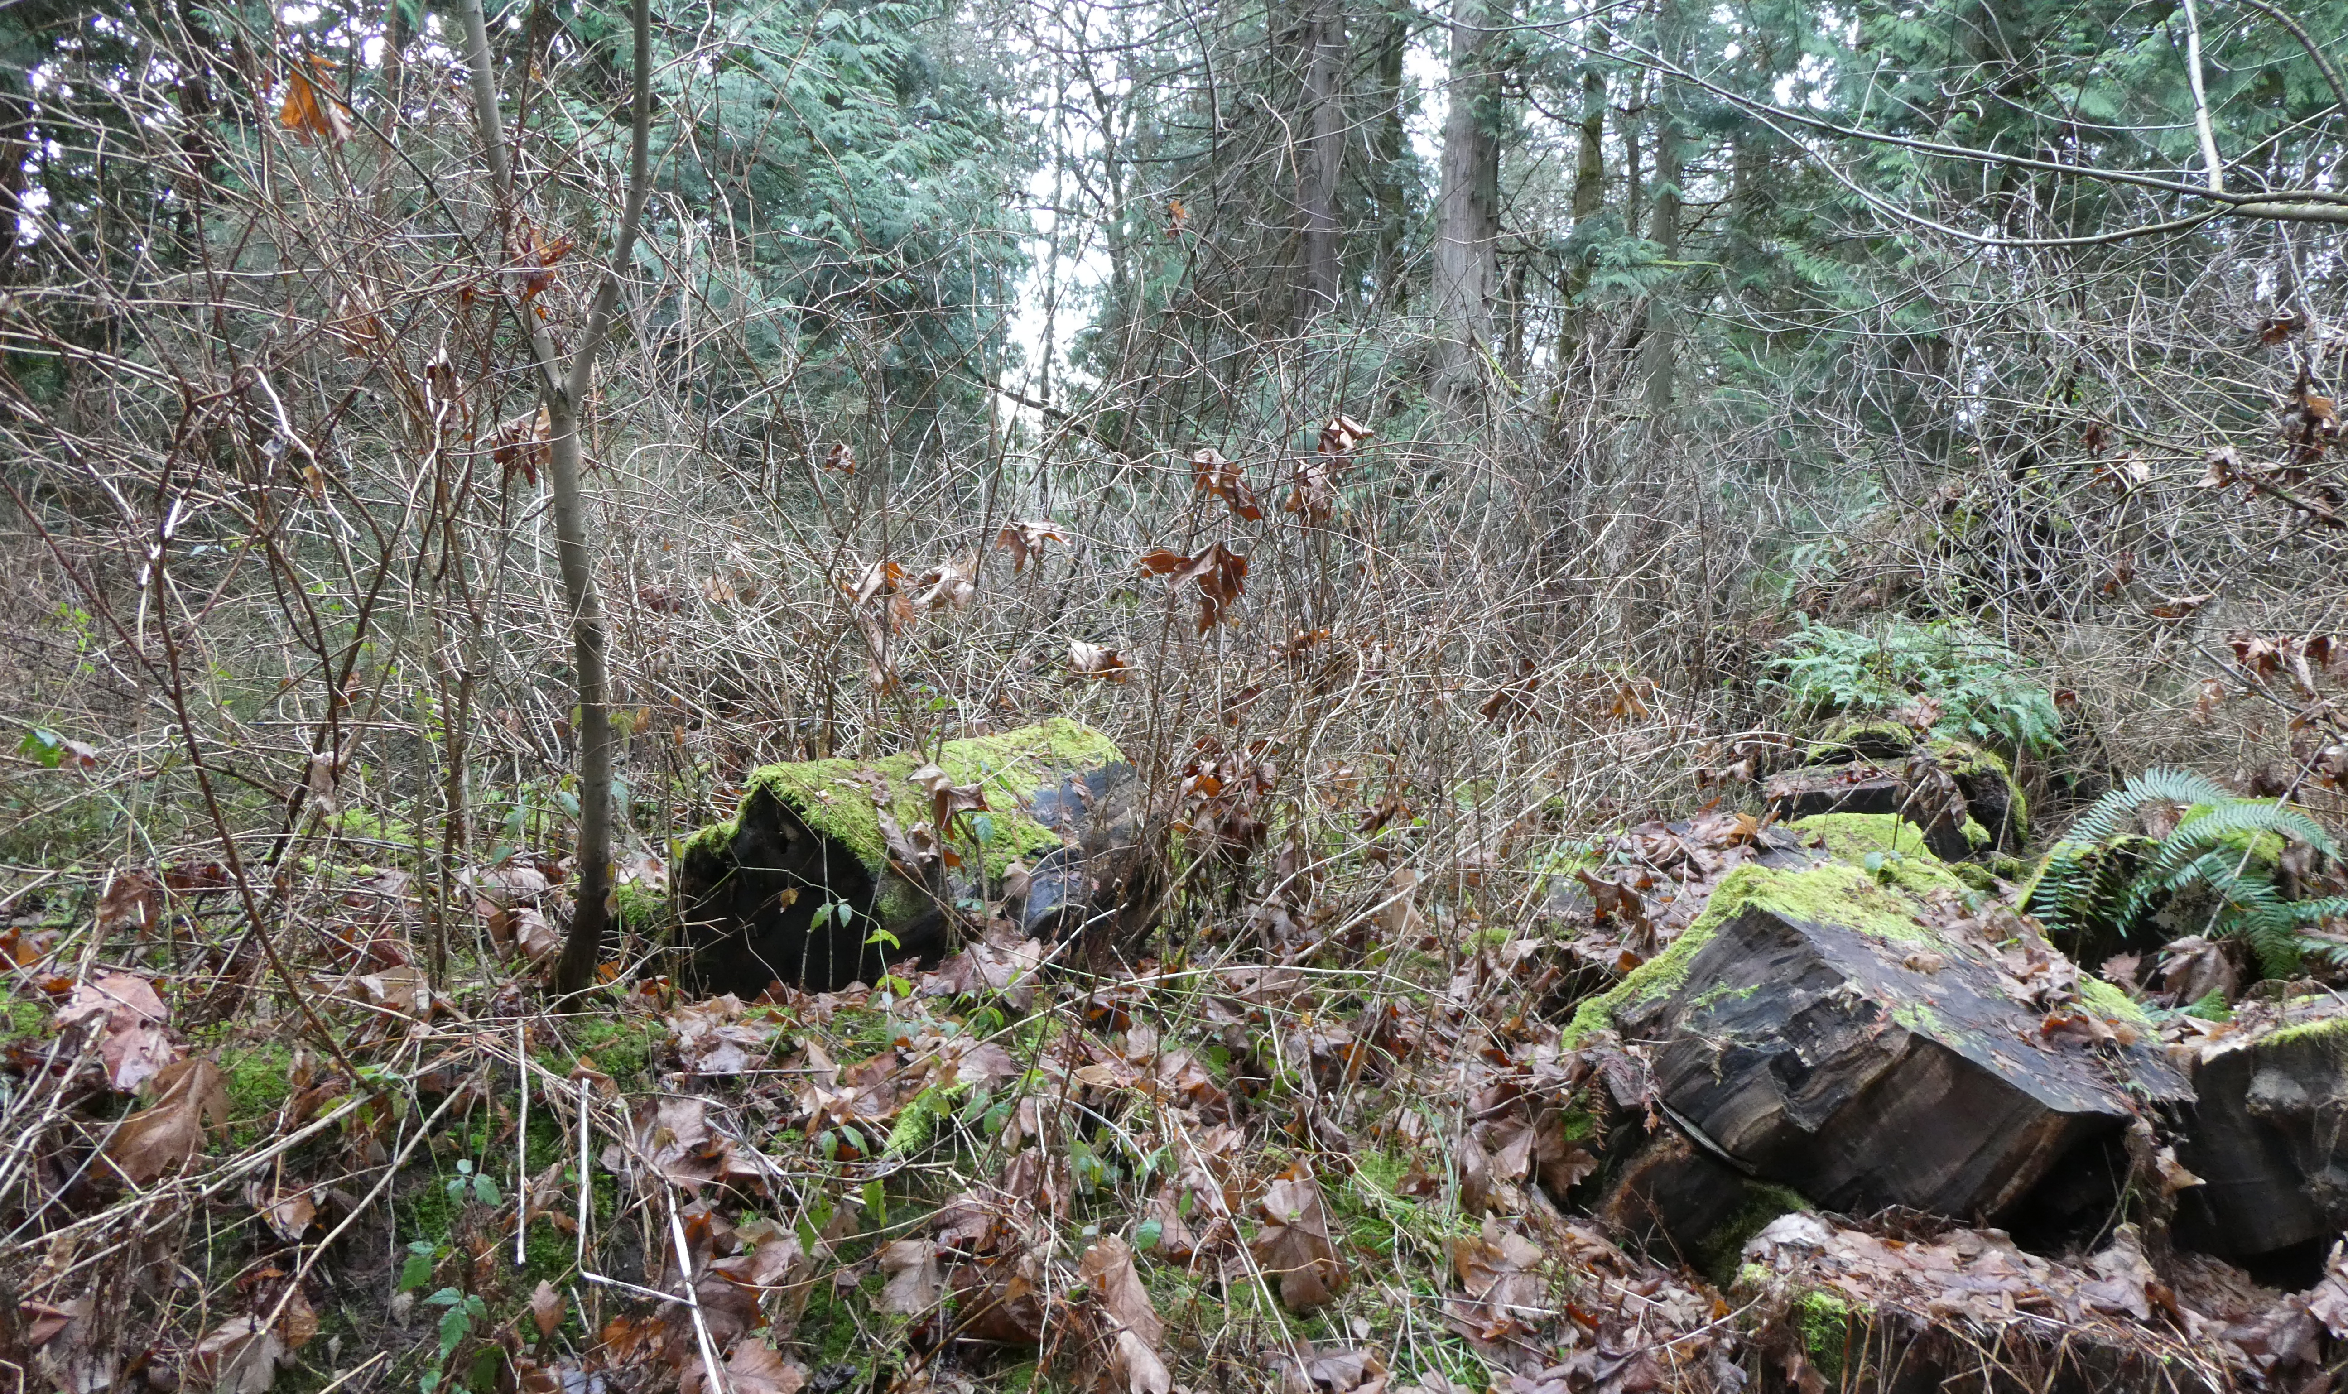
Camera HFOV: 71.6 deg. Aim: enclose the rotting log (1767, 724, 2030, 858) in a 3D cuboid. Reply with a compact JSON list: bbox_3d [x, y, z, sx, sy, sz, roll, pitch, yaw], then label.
[{"bbox_3d":[2.053,0.259,4.550,0.600,0.320,0.420,2,5,23],"label":"rotting log"}]

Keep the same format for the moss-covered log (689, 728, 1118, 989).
[{"bbox_3d":[-0.813,0.486,5.100,0.660,0.640,1.150,4,11,40],"label":"moss-covered log"}]

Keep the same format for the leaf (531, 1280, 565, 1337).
[{"bbox_3d":[-0.961,0.938,2.500,0.050,0.090,0.035,-2,-5,-19],"label":"leaf"}]

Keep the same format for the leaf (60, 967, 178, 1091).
[{"bbox_3d":[-1.932,0.611,2.980,0.200,0.220,0.070,-3,-39,-30],"label":"leaf"}]

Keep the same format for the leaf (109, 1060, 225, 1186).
[{"bbox_3d":[-1.700,0.714,2.750,0.190,0.200,0.080,-3,-29,-30],"label":"leaf"}]

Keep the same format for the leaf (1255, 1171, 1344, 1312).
[{"bbox_3d":[0.217,0.949,2.850,0.150,0.250,0.070,0,-30,0],"label":"leaf"}]

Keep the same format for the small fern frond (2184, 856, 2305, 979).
[{"bbox_3d":[2.463,0.503,3.750,0.250,0.260,0.160,3,6,30],"label":"small fern frond"}]

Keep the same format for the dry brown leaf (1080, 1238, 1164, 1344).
[{"bbox_3d":[-0.085,0.969,2.650,0.130,0.175,0.070,0,-25,0],"label":"dry brown leaf"}]

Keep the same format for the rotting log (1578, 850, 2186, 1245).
[{"bbox_3d":[1.451,0.707,3.420,1.060,0.620,0.680,2,5,18],"label":"rotting log"}]

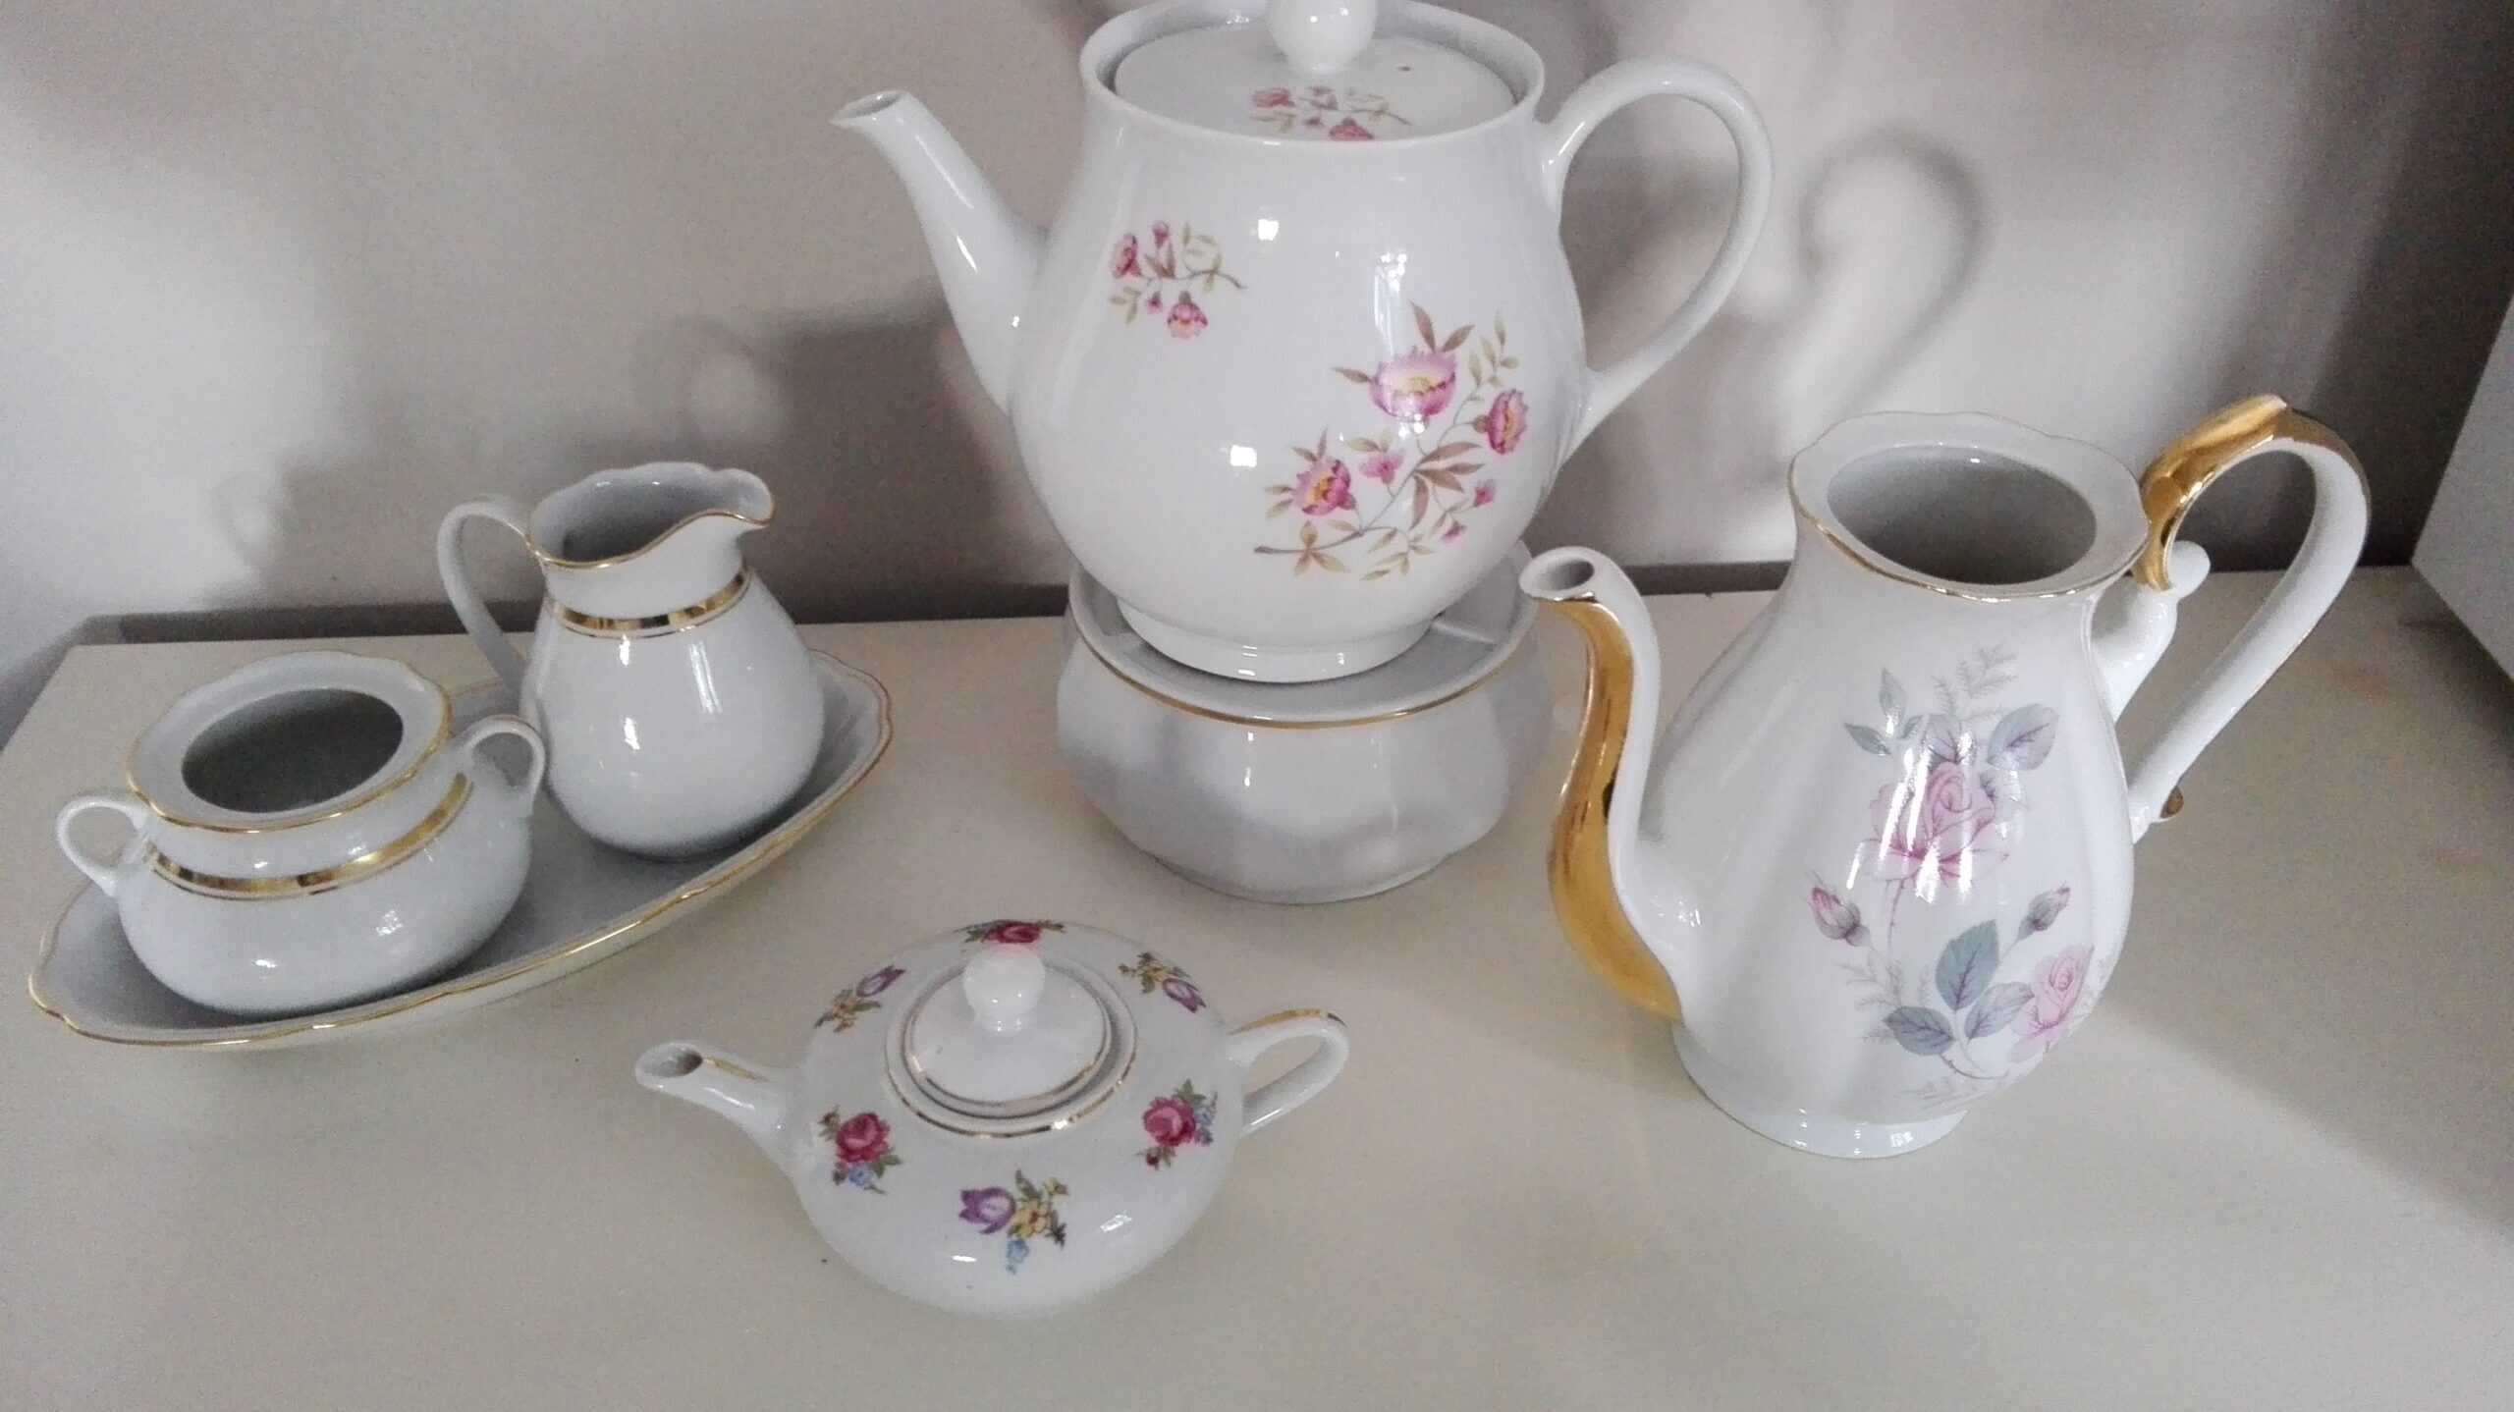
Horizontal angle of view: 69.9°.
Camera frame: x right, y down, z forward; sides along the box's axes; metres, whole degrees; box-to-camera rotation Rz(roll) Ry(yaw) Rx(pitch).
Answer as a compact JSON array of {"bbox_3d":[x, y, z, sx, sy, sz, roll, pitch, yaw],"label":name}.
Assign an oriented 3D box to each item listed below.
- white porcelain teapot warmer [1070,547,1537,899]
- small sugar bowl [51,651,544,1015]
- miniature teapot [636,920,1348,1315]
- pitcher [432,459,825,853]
[{"bbox_3d":[0.013,-0.006,0.527,0.143,0.075,0.143,1,37,0],"label":"white porcelain teapot warmer"},{"bbox_3d":[-0.252,0.036,0.487,0.122,0.067,0.098,-10,38,-14],"label":"small sugar bowl"},{"bbox_3d":[-0.060,0.087,0.420,0.164,0.076,0.105,-2,37,-2],"label":"miniature teapot"},{"bbox_3d":[-0.181,-0.013,0.522,0.102,0.104,0.078,4,37,5],"label":"pitcher"}]

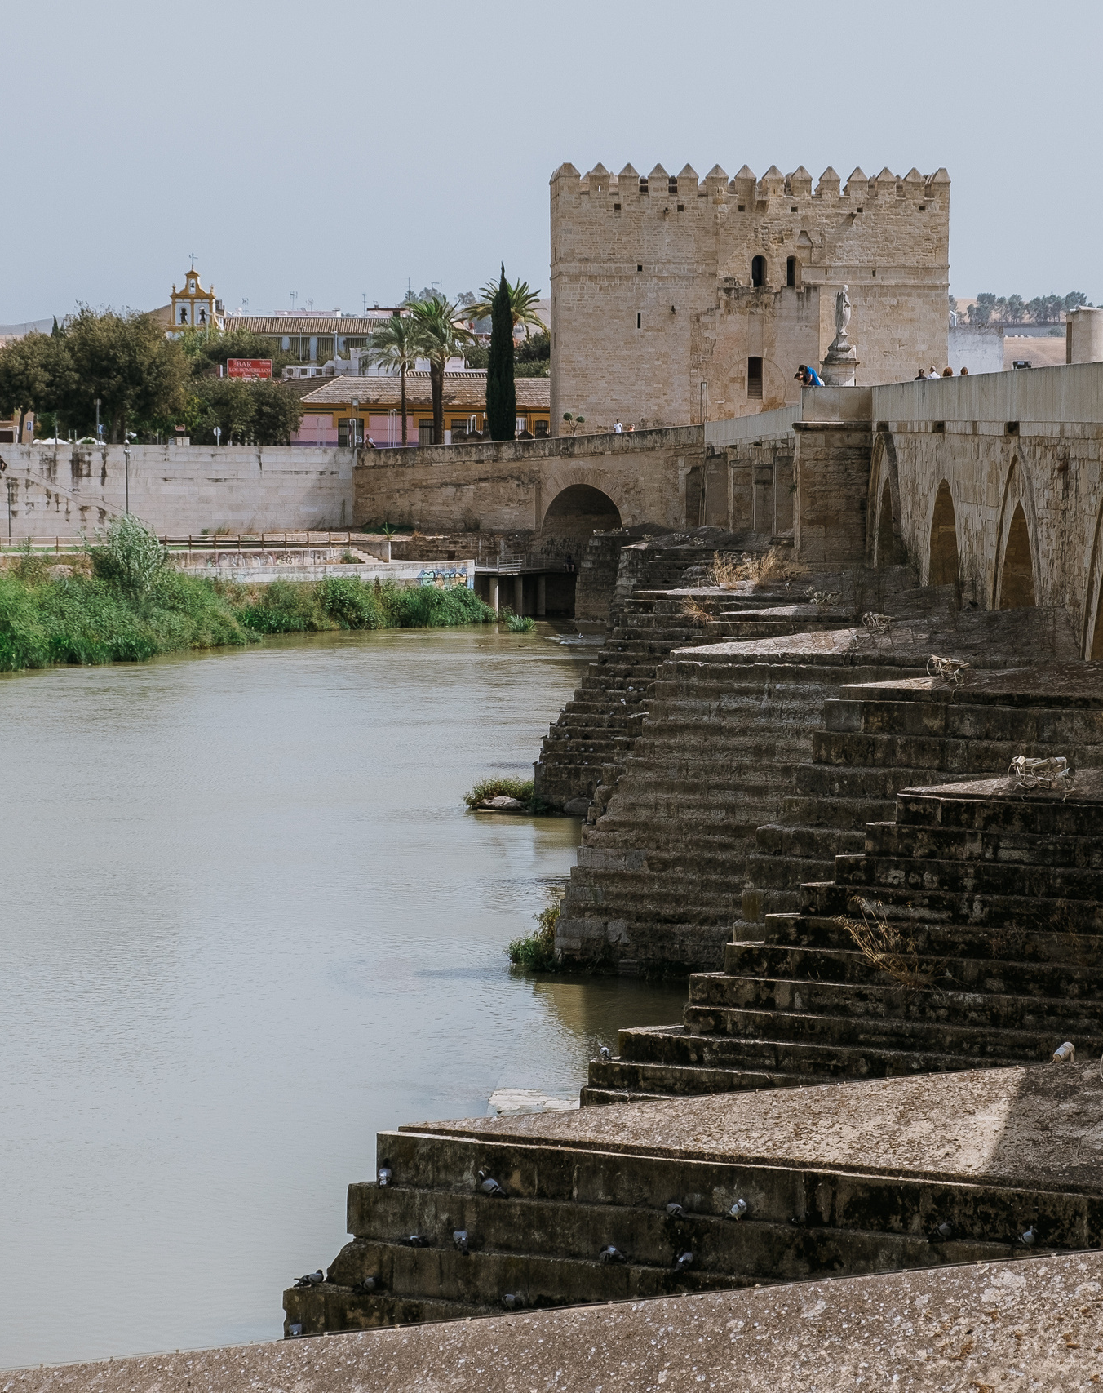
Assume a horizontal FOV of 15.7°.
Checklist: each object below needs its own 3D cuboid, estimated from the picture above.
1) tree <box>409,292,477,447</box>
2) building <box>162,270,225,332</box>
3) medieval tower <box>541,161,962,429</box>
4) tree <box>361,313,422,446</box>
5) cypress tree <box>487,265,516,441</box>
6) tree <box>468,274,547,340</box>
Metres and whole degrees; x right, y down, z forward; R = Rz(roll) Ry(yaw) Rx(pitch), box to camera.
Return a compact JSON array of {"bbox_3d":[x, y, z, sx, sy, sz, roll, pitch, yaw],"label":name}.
[{"bbox_3d":[-6.648,-19.617,245.228,4.300,10.160,4.300,0,4,0],"label":"tree"},{"bbox_3d":[-30.134,-29.325,336.773,6.000,13.300,6.000,1,4,9],"label":"building"},{"bbox_3d":[11.270,-23.564,247.958,23.600,17.450,20.000,0,4,-3],"label":"medieval tower"},{"bbox_3d":[-9.798,-19.023,245.270,4.000,8.970,4.000,0,4,0],"label":"tree"},{"bbox_3d":[-2.999,-20.203,241.177,1.800,11.700,1.800,0,4,0],"label":"cypress tree"},{"bbox_3d":[-2.838,-20.861,253.160,5.200,11.530,5.200,0,4,0],"label":"tree"}]

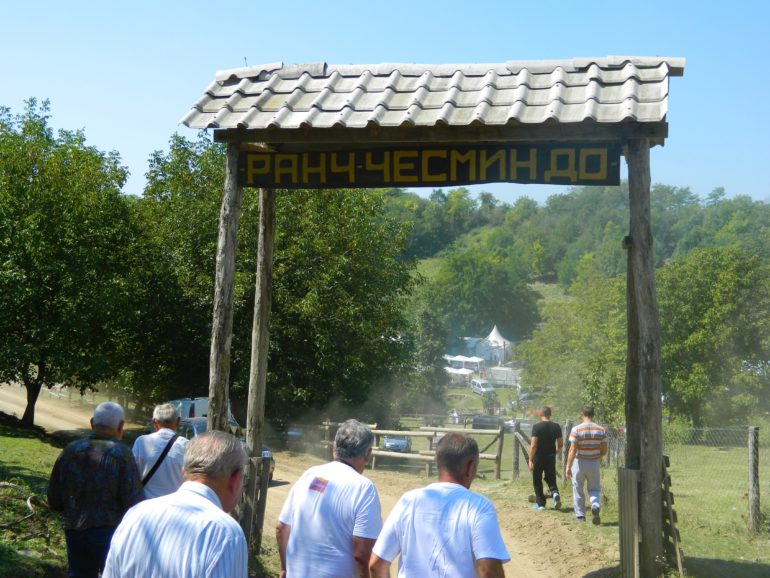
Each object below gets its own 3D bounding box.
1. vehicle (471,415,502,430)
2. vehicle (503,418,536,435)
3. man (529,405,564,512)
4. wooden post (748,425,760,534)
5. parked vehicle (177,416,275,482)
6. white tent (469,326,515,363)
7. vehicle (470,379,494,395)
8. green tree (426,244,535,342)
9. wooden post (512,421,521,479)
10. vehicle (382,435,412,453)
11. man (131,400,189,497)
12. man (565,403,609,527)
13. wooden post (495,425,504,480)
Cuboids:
[{"bbox_3d":[9.752,12.179,82.000,4.200,1.550,1.750,2,-5,-17],"label":"vehicle"},{"bbox_3d":[12.449,12.359,82.000,4.200,1.500,1.750,5,-8,-38],"label":"vehicle"},{"bbox_3d":[2.726,2.844,15.400,0.600,1.760,0.550,1,-6,-7],"label":"man"},{"bbox_3d":[5.103,2.638,12.600,0.150,1.470,0.150,2,-6,0],"label":"wooden post"},{"bbox_3d":[-4.290,3.838,22.300,1.750,1.500,4.200,3,-6,-30],"label":"parked vehicle"},{"bbox_3d":[14.661,7.604,125.000,5.000,5.200,5.000,-3,-7,27],"label":"white tent"},{"bbox_3d":[11.877,11.913,110.000,1.800,1.850,4.400,3,-1,-19],"label":"vehicle"},{"bbox_3d":[16.031,1.398,150.000,18.000,15.500,16.500,0,-6,0],"label":"green tree"},{"bbox_3d":[3.243,3.958,22.500,0.130,1.430,0.130,1,-5,0],"label":"wooden post"},{"bbox_3d":[0.918,11.236,67.000,1.720,1.480,4.100,-1,-6,8],"label":"vehicle"},{"bbox_3d":[-1.570,1.658,6.327,0.540,1.730,0.360,0,-5,5],"label":"man"},{"bbox_3d":[3.037,2.630,13.750,0.650,1.770,0.600,1,-6,-7],"label":"man"},{"bbox_3d":[2.824,4.032,22.500,0.130,1.400,0.130,1,-5,0],"label":"wooden post"}]

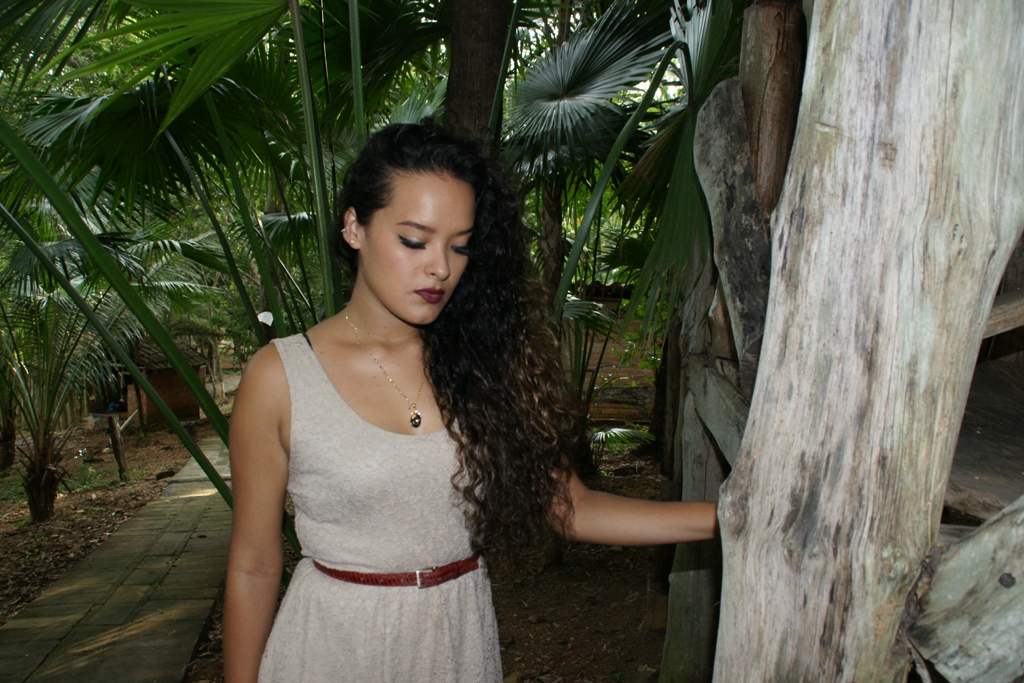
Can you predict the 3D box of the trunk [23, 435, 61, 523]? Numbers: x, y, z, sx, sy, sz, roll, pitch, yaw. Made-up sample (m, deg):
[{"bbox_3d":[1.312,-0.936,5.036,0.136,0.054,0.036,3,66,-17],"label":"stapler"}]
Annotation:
[{"bbox_3d":[-3.798,1.106,6.200,0.290,0.720,0.280,0,0,0],"label":"trunk"}]

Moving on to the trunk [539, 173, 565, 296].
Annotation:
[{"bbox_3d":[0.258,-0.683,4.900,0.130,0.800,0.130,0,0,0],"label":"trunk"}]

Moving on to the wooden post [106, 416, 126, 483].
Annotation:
[{"bbox_3d":[-4.094,1.107,7.950,0.110,0.690,0.110,-10,0,0],"label":"wooden post"}]

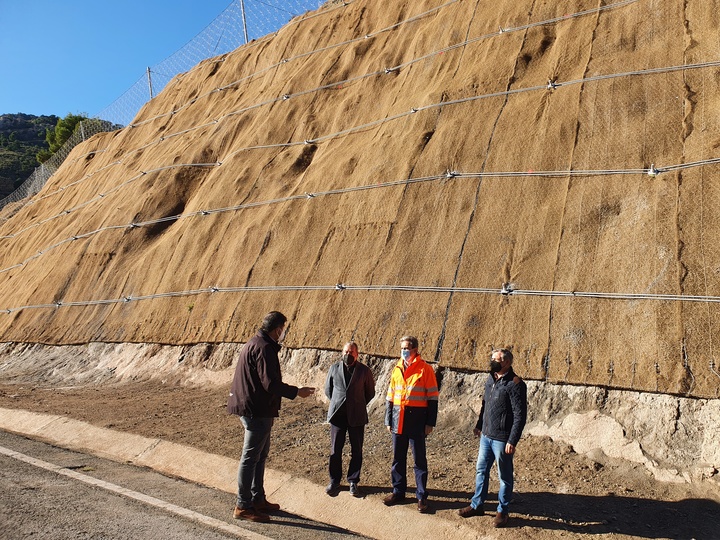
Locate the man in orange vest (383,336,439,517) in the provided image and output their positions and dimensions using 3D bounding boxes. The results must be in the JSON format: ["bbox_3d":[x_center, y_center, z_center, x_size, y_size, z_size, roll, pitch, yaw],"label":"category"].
[{"bbox_3d":[0.526,1.585,5.685,0.560,1.770,0.400,-3,-7,28],"label":"man in orange vest"}]

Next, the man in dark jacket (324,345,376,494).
[{"bbox_3d":[-0.109,1.686,6.228,0.560,1.710,0.370,-1,-6,11],"label":"man in dark jacket"}]

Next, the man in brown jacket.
[{"bbox_3d":[-0.800,1.273,4.834,0.700,1.800,0.540,2,-7,-20],"label":"man in brown jacket"}]

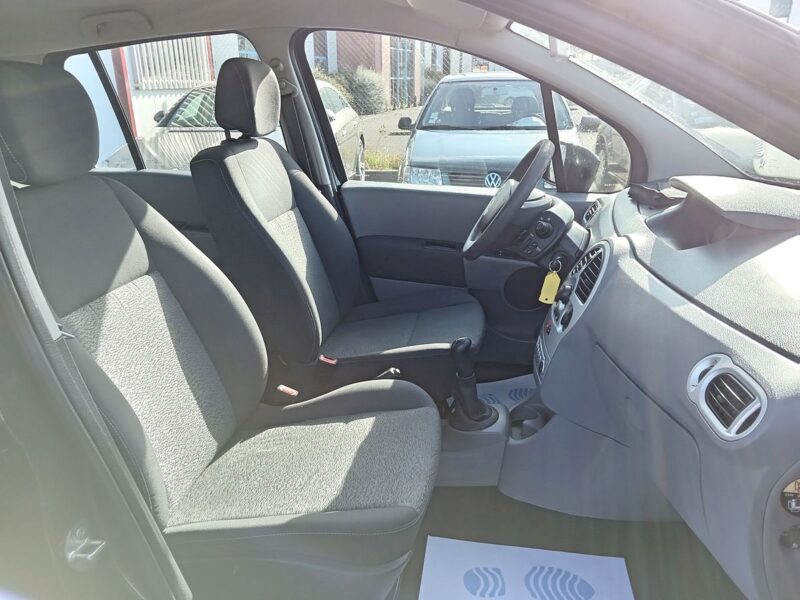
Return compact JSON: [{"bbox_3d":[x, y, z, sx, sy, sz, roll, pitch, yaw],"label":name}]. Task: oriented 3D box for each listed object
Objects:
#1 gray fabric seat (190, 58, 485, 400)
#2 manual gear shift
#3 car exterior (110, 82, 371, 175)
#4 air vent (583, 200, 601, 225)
[{"bbox_3d":[-0.129,-0.173,1.658,0.760,0.960,0.520,3,20,9],"label":"gray fabric seat"},{"bbox_3d":[0.176,0.194,1.353,0.105,0.220,0.090,3,20,9],"label":"manual gear shift"},{"bbox_3d":[-1.589,-1.808,6.674,1.740,1.440,4.200,1,20,4],"label":"car exterior"},{"bbox_3d":[0.567,-0.261,1.712,0.040,0.085,0.100,23,22,1],"label":"air vent"}]

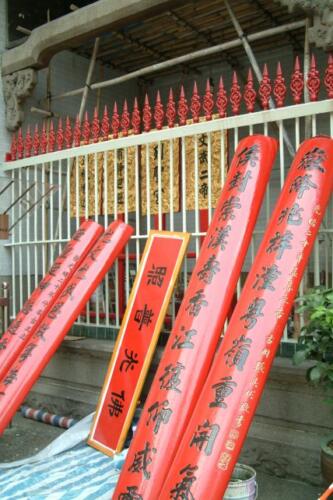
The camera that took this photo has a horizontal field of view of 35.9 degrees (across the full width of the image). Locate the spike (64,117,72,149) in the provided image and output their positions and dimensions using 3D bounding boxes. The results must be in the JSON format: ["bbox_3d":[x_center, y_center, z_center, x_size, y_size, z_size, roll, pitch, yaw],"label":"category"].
[{"bbox_3d":[-0.958,-1.153,5.031,0.086,0.332,0.079,-1,-1,0],"label":"spike"}]

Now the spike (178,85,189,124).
[{"bbox_3d":[0.138,-1.194,4.259,0.086,0.332,0.079,-2,-2,35],"label":"spike"}]

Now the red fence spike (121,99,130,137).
[{"bbox_3d":[-0.366,-1.189,4.615,0.086,0.332,0.079,-2,-2,35],"label":"red fence spike"}]

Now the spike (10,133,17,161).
[{"bbox_3d":[-1.605,-1.089,5.418,0.088,0.300,0.045,-2,-2,36],"label":"spike"}]

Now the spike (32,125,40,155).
[{"bbox_3d":[-1.316,-1.121,5.206,0.088,0.325,0.045,-2,-2,36],"label":"spike"}]

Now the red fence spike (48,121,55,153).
[{"bbox_3d":[-1.127,-1.126,5.064,0.088,0.325,0.045,-2,-2,36],"label":"red fence spike"}]

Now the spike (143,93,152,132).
[{"bbox_3d":[-0.168,-1.199,4.475,0.086,0.332,0.079,-2,-2,35],"label":"spike"}]

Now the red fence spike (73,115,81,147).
[{"bbox_3d":[-0.853,-1.154,4.957,0.086,0.332,0.079,-1,-1,0],"label":"red fence spike"}]

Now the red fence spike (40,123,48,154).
[{"bbox_3d":[-1.243,-1.142,5.232,0.086,0.332,0.079,-2,-2,35],"label":"red fence spike"}]

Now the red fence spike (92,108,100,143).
[{"bbox_3d":[-0.643,-1.148,4.710,0.088,0.325,0.045,-2,-2,36],"label":"red fence spike"}]

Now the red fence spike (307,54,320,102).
[{"bbox_3d":[1.039,-1.218,3.624,0.086,0.332,0.079,-2,-2,35],"label":"red fence spike"}]

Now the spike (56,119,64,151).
[{"bbox_3d":[-1.050,-1.148,5.096,0.086,0.332,0.079,-1,-1,0],"label":"spike"}]

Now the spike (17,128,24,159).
[{"bbox_3d":[-1.520,-1.107,5.348,0.088,0.325,0.045,-2,-2,36],"label":"spike"}]

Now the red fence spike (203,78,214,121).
[{"bbox_3d":[0.330,-1.173,4.001,0.088,0.325,0.045,-2,-2,36],"label":"red fence spike"}]

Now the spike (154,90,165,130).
[{"bbox_3d":[-0.064,-1.169,4.285,0.088,0.325,0.045,-2,-2,36],"label":"spike"}]

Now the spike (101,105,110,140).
[{"bbox_3d":[-0.546,-1.145,4.639,0.088,0.325,0.045,-2,-2,36],"label":"spike"}]

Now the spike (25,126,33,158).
[{"bbox_3d":[-1.438,-1.138,5.370,0.086,0.332,0.079,-2,-2,35],"label":"spike"}]

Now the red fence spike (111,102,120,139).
[{"bbox_3d":[-0.460,-1.181,4.681,0.086,0.332,0.079,-2,-2,35],"label":"red fence spike"}]

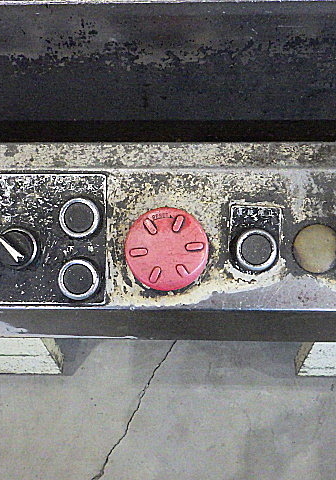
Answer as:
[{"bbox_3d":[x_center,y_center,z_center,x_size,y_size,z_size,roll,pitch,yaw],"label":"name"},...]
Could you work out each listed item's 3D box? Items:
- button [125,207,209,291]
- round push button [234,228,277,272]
[{"bbox_3d":[-0.001,0.007,0.395,0.061,0.030,0.061,0,90,1],"label":"button"},{"bbox_3d":[0.068,0.008,0.401,0.034,0.015,0.034,0,90,1],"label":"round push button"}]

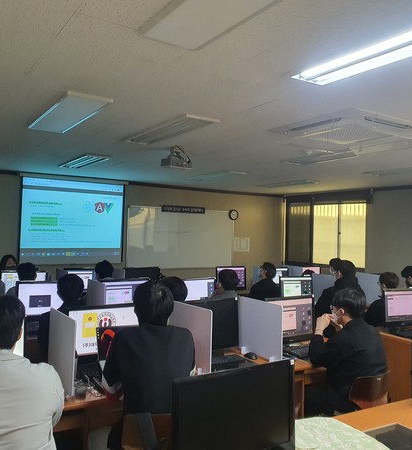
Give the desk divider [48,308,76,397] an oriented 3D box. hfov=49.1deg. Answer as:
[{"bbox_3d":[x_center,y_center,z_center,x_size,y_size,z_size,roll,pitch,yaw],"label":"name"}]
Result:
[{"bbox_3d":[-0.819,0.702,2.565,0.020,0.390,0.445,2,-1,-34],"label":"desk divider"}]

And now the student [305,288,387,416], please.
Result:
[{"bbox_3d":[0.928,1.045,3.026,0.480,1.260,0.650,2,-1,-45],"label":"student"}]

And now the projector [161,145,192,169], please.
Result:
[{"bbox_3d":[-0.309,-0.682,4.629,0.280,0.230,0.250,2,-1,-32],"label":"projector"}]

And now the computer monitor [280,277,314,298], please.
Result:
[{"bbox_3d":[1.038,0.820,5.306,0.515,0.420,0.190,2,-1,-32],"label":"computer monitor"}]

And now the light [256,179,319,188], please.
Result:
[{"bbox_3d":[1.412,-0.690,7.772,0.310,0.050,1.240,2,-1,-32],"label":"light"}]

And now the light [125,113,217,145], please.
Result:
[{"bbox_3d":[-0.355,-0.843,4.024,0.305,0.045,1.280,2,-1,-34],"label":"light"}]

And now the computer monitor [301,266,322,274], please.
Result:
[{"bbox_3d":[1.711,0.902,7.519,0.540,0.410,0.200,2,-1,-33],"label":"computer monitor"}]

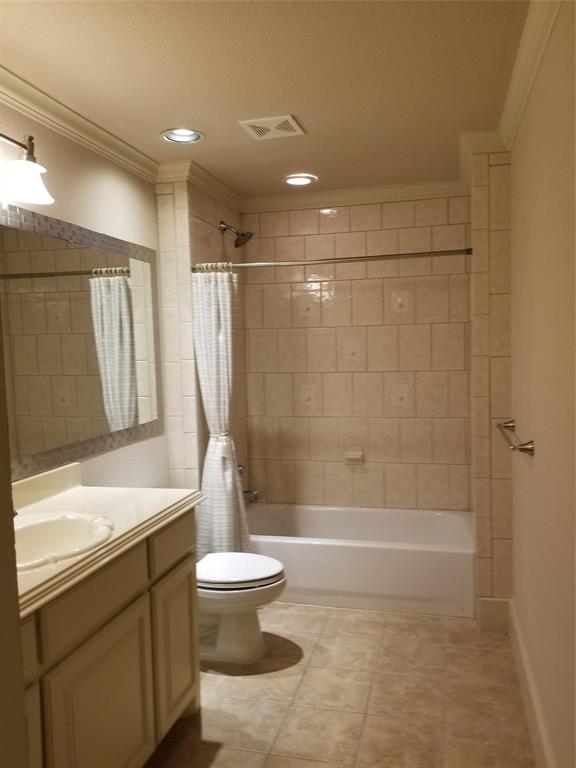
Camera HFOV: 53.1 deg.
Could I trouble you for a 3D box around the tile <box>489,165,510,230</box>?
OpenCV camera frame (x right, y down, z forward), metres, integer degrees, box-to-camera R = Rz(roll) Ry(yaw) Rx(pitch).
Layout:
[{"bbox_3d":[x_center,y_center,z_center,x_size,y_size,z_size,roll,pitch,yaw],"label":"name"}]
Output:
[{"bbox_3d":[1.020,-0.889,2.766,0.096,0.304,0.010,-1,4,15],"label":"tile"}]

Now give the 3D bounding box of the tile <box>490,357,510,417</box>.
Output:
[{"bbox_3d":[1.038,0.016,2.827,0.102,0.301,0.013,0,4,15],"label":"tile"}]

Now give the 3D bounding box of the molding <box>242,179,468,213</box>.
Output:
[{"bbox_3d":[0.388,-1.197,3.689,1.477,0.090,0.076,0,4,15],"label":"molding"}]

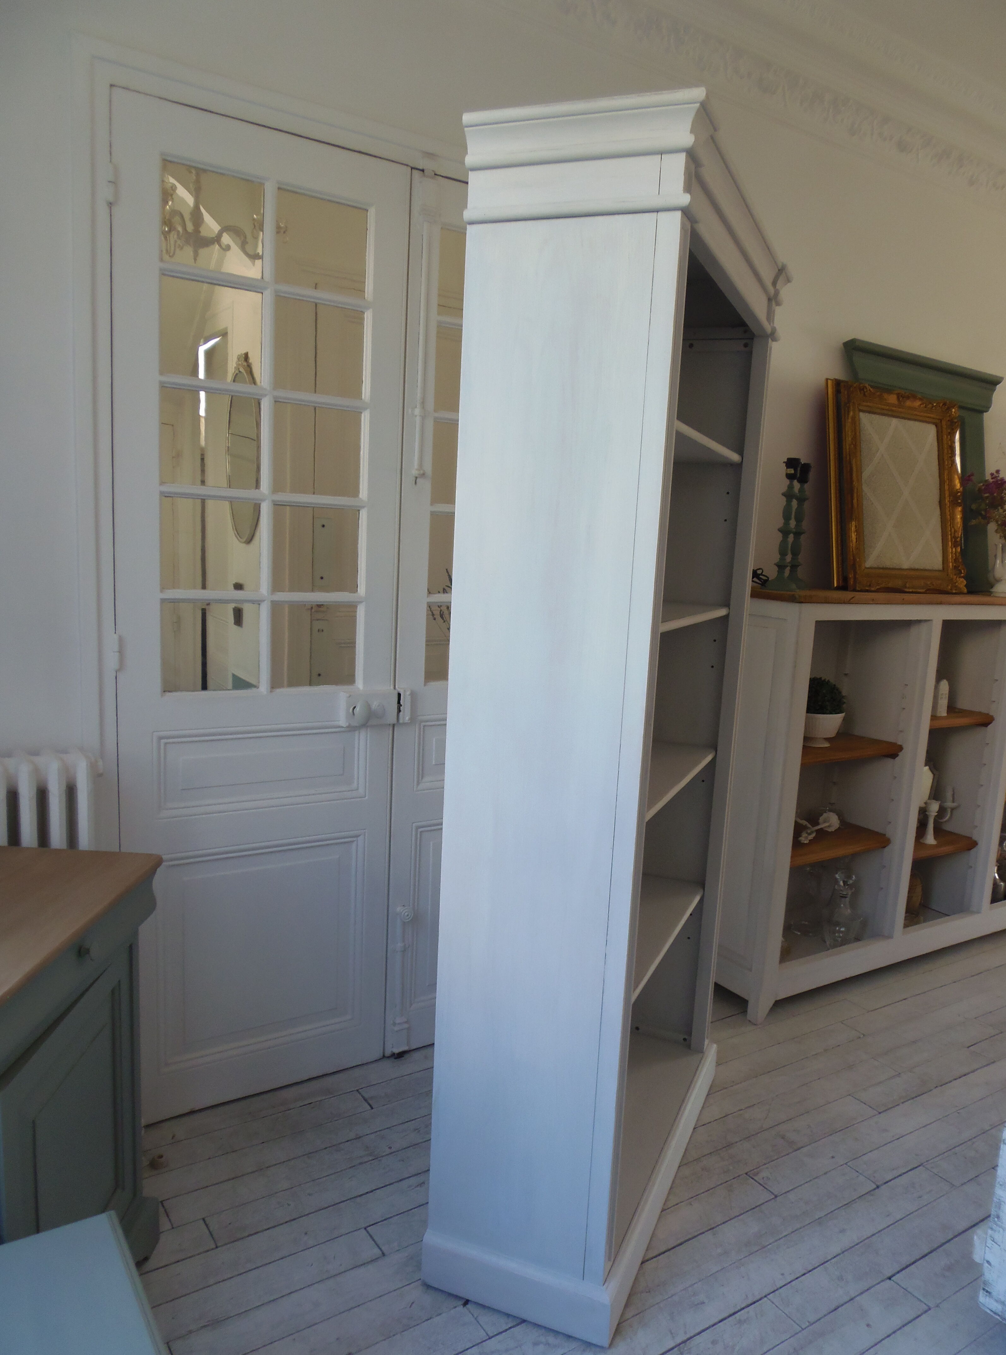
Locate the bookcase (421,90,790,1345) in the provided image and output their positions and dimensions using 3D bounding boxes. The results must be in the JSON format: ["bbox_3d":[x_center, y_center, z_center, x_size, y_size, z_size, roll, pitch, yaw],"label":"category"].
[{"bbox_3d":[0.271,0.104,2.093,0.402,2.154,1.031,6,9,23],"label":"bookcase"}]

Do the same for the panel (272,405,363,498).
[{"bbox_3d":[-0.456,-0.551,2.301,0.222,0.212,0.015,-2,10,-31],"label":"panel"}]

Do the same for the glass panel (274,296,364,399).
[{"bbox_3d":[-0.444,-0.787,2.265,0.224,0.211,0.015,-2,10,-31],"label":"glass panel"}]

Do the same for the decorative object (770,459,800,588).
[{"bbox_3d":[0.858,-0.460,2.853,0.108,0.395,0.108,-2,10,-31],"label":"decorative object"}]

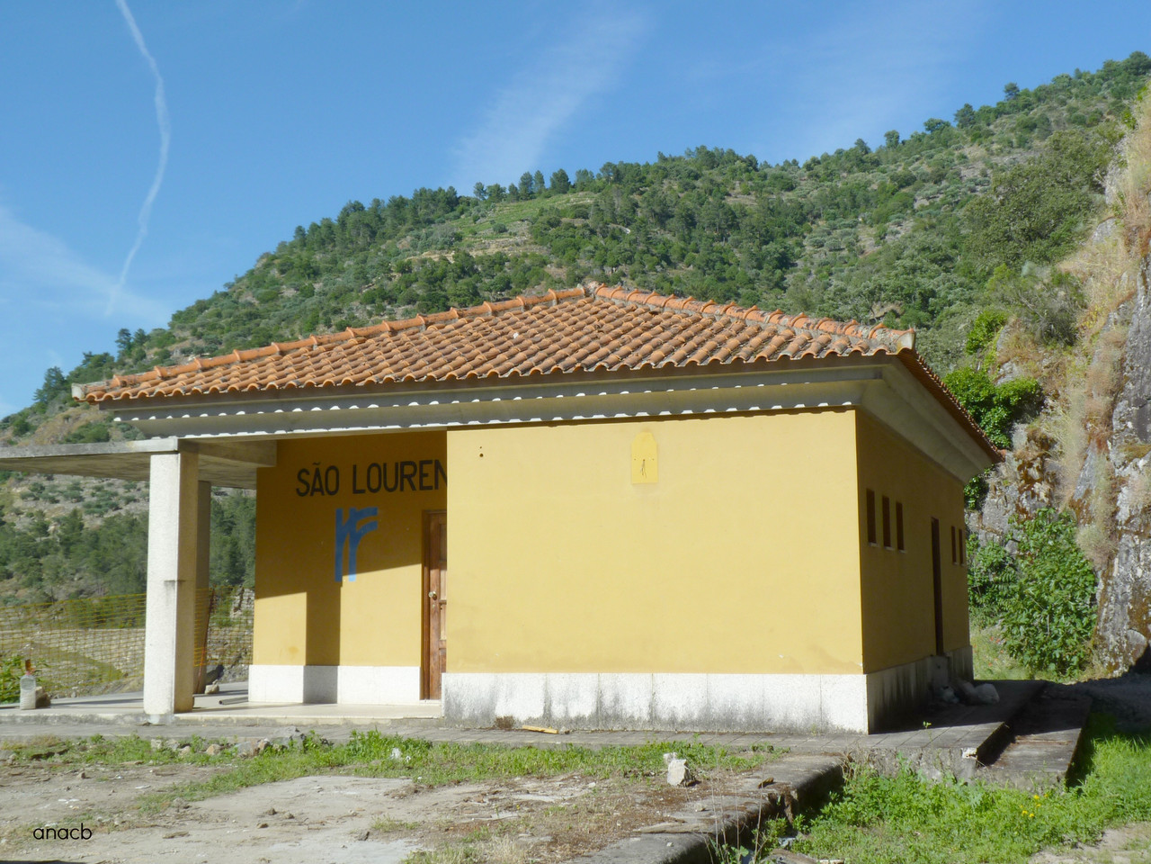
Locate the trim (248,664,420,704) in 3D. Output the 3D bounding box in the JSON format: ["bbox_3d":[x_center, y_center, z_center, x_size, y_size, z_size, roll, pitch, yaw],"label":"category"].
[{"bbox_3d":[-2.799,2.923,17.321,2.227,0.437,0.060,-3,-7,20],"label":"trim"}]

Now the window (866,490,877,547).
[{"bbox_3d":[2.819,0.840,14.491,0.120,0.530,0.510,-3,-7,20],"label":"window"}]

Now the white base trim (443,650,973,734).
[{"bbox_3d":[2.348,3.095,18.830,4.237,0.532,9.830,-3,-7,20],"label":"white base trim"}]

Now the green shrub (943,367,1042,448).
[{"bbox_3d":[8.145,-0.430,29.240,1.933,1.652,1.500,-2,-7,16],"label":"green shrub"}]

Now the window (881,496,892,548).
[{"bbox_3d":[3.156,0.945,15.405,0.120,0.530,0.510,-3,-7,20],"label":"window"}]

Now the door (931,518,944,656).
[{"bbox_3d":[4.623,2.097,19.281,0.100,1.958,0.820,-3,-7,20],"label":"door"}]

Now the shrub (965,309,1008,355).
[{"bbox_3d":[8.581,-2.096,31.280,0.902,0.978,0.850,-2,-7,15],"label":"shrub"}]

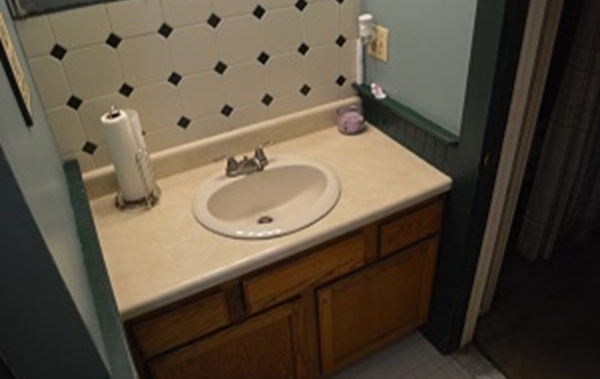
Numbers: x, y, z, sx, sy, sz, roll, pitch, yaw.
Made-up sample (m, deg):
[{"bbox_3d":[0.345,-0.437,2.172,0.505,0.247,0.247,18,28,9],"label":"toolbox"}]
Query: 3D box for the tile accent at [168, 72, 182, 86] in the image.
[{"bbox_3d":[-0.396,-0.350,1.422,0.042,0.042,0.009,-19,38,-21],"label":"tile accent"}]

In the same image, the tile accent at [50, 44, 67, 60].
[{"bbox_3d":[-0.674,-0.381,1.254,0.038,0.038,0.008,-19,39,-21],"label":"tile accent"}]

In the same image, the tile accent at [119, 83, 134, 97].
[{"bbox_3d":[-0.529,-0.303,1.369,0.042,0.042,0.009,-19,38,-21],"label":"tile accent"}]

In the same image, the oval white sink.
[{"bbox_3d":[-0.102,0.056,1.526,0.497,0.165,0.445,-19,39,-21],"label":"oval white sink"}]

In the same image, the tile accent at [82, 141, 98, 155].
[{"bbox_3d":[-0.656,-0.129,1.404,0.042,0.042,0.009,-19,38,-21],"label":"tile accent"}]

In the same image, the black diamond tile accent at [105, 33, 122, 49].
[{"bbox_3d":[-0.542,-0.431,1.304,0.038,0.038,0.008,-19,39,-21],"label":"black diamond tile accent"}]

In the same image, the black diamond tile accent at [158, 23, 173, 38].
[{"bbox_3d":[-0.407,-0.481,1.357,0.038,0.038,0.008,-19,39,-21],"label":"black diamond tile accent"}]

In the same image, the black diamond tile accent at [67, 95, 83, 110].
[{"bbox_3d":[-0.672,-0.257,1.342,0.038,0.038,0.008,-19,39,-21],"label":"black diamond tile accent"}]

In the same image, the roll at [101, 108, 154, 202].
[{"bbox_3d":[-0.539,-0.111,1.410,0.112,0.280,0.112,-19,39,-21],"label":"roll"}]

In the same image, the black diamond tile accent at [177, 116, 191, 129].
[{"bbox_3d":[-0.397,-0.230,1.540,0.038,0.038,0.008,-19,39,-21],"label":"black diamond tile accent"}]

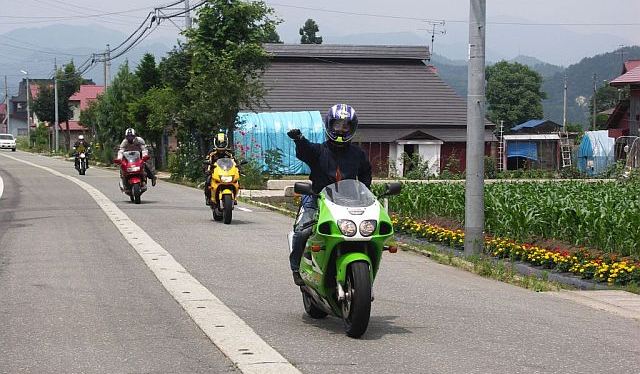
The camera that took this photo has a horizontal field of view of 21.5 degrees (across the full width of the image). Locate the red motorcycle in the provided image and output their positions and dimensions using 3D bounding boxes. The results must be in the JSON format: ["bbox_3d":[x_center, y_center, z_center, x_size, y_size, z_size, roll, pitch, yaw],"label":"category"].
[{"bbox_3d":[-4.370,-0.230,39.000,0.800,1.200,2.100,0,2,-11],"label":"red motorcycle"}]

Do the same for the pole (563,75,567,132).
[{"bbox_3d":[18.100,-4.930,125.000,0.220,6.700,0.220,0,2,0],"label":"pole"}]

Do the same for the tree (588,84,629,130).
[{"bbox_3d":[24.300,-5.300,140.000,4.600,6.600,4.600,0,2,0],"label":"tree"}]

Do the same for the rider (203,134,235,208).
[{"bbox_3d":[-1.790,-0.330,29.700,0.660,1.320,0.850,0,2,-10],"label":"rider"}]

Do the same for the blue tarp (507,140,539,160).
[{"bbox_3d":[11.100,-1.980,92.000,1.680,1.080,0.140,0,2,-6],"label":"blue tarp"}]

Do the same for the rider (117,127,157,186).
[{"bbox_3d":[-4.120,-0.680,37.700,0.820,1.300,0.850,0,2,-10],"label":"rider"}]

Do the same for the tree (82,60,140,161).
[{"bbox_3d":[-11.800,-4.200,95.000,3.400,5.900,3.400,0,2,0],"label":"tree"}]

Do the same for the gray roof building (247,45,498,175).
[{"bbox_3d":[1.100,-4.270,94.200,15.500,7.400,9.000,0,2,-12],"label":"gray roof building"}]

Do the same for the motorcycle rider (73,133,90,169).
[{"bbox_3d":[-9.500,-1.410,67.000,0.740,1.380,0.780,0,2,-10],"label":"motorcycle rider"}]

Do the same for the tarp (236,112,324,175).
[{"bbox_3d":[-1.750,-1.930,73.700,4.100,2.750,2.800,0,2,-16],"label":"tarp"}]

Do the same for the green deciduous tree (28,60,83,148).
[{"bbox_3d":[-21.100,-6.480,135.000,4.300,7.200,4.300,0,2,0],"label":"green deciduous tree"}]

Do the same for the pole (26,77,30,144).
[{"bbox_3d":[-28.600,-7.500,165.000,0.270,7.100,0.270,0,2,0],"label":"pole"}]

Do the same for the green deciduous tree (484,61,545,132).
[{"bbox_3d":[13.200,-5.000,115.000,4.600,7.000,4.600,0,2,0],"label":"green deciduous tree"}]

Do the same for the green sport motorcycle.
[{"bbox_3d":[0.125,0.490,12.620,0.750,1.140,2.050,0,2,-12],"label":"green sport motorcycle"}]

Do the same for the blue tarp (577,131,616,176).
[{"bbox_3d":[12.600,-1.580,77.000,1.450,2.100,1.600,0,2,-16],"label":"blue tarp"}]

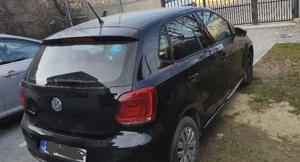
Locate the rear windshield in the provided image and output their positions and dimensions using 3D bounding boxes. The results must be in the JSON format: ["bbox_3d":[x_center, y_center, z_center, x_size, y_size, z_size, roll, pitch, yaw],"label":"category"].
[{"bbox_3d":[-0.649,-0.127,2.196,1.270,0.438,0.128,2,-17,32],"label":"rear windshield"}]

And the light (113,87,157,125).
[{"bbox_3d":[-0.097,0.186,1.869,0.300,0.250,0.210,2,20,32],"label":"light"}]

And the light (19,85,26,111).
[{"bbox_3d":[-1.200,0.147,2.557,0.300,0.250,0.210,2,20,32],"label":"light"}]

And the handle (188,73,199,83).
[{"bbox_3d":[0.401,-0.031,2.354,0.055,0.050,0.190,2,20,32],"label":"handle"}]

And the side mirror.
[{"bbox_3d":[1.228,-0.654,3.561,0.180,0.135,0.120,2,20,32],"label":"side mirror"}]

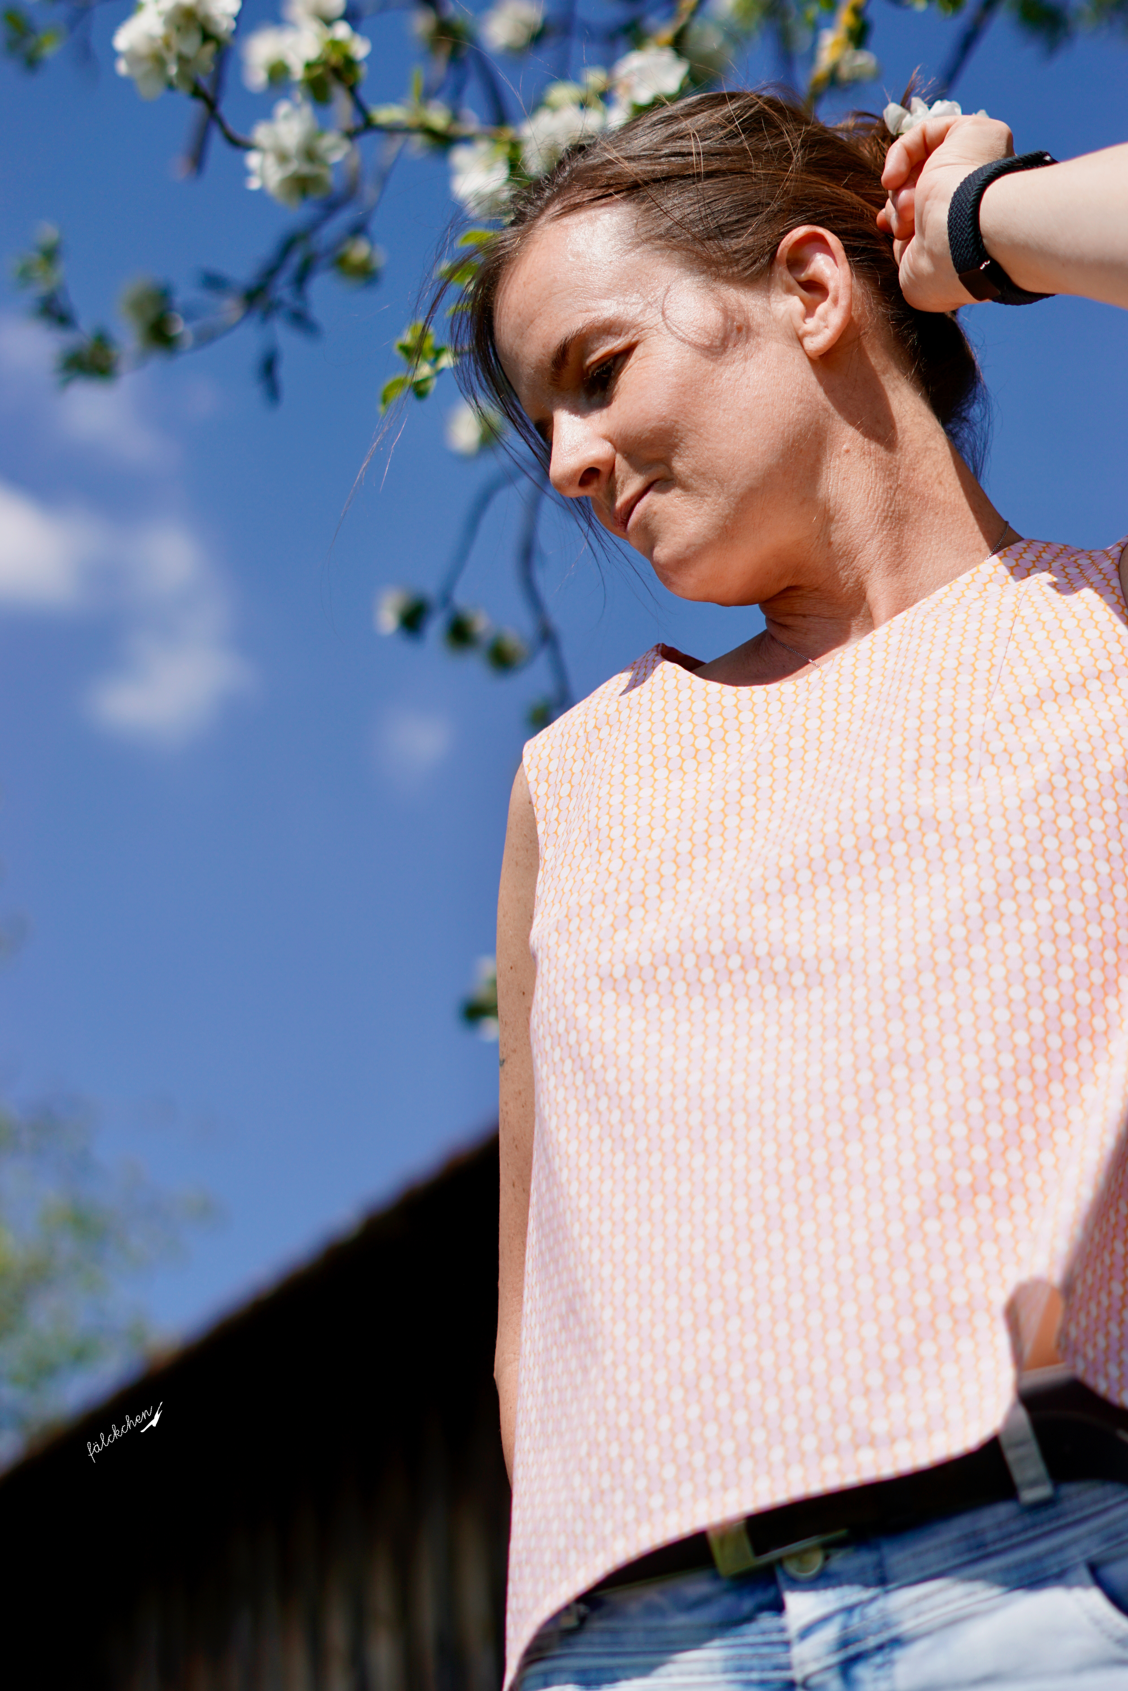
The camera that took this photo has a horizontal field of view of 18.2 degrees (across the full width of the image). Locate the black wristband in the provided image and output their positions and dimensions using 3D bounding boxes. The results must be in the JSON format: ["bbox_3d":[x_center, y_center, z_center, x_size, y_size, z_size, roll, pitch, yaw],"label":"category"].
[{"bbox_3d":[0.203,-0.274,1.560,0.058,0.065,0.021,12,-2,-29],"label":"black wristband"}]

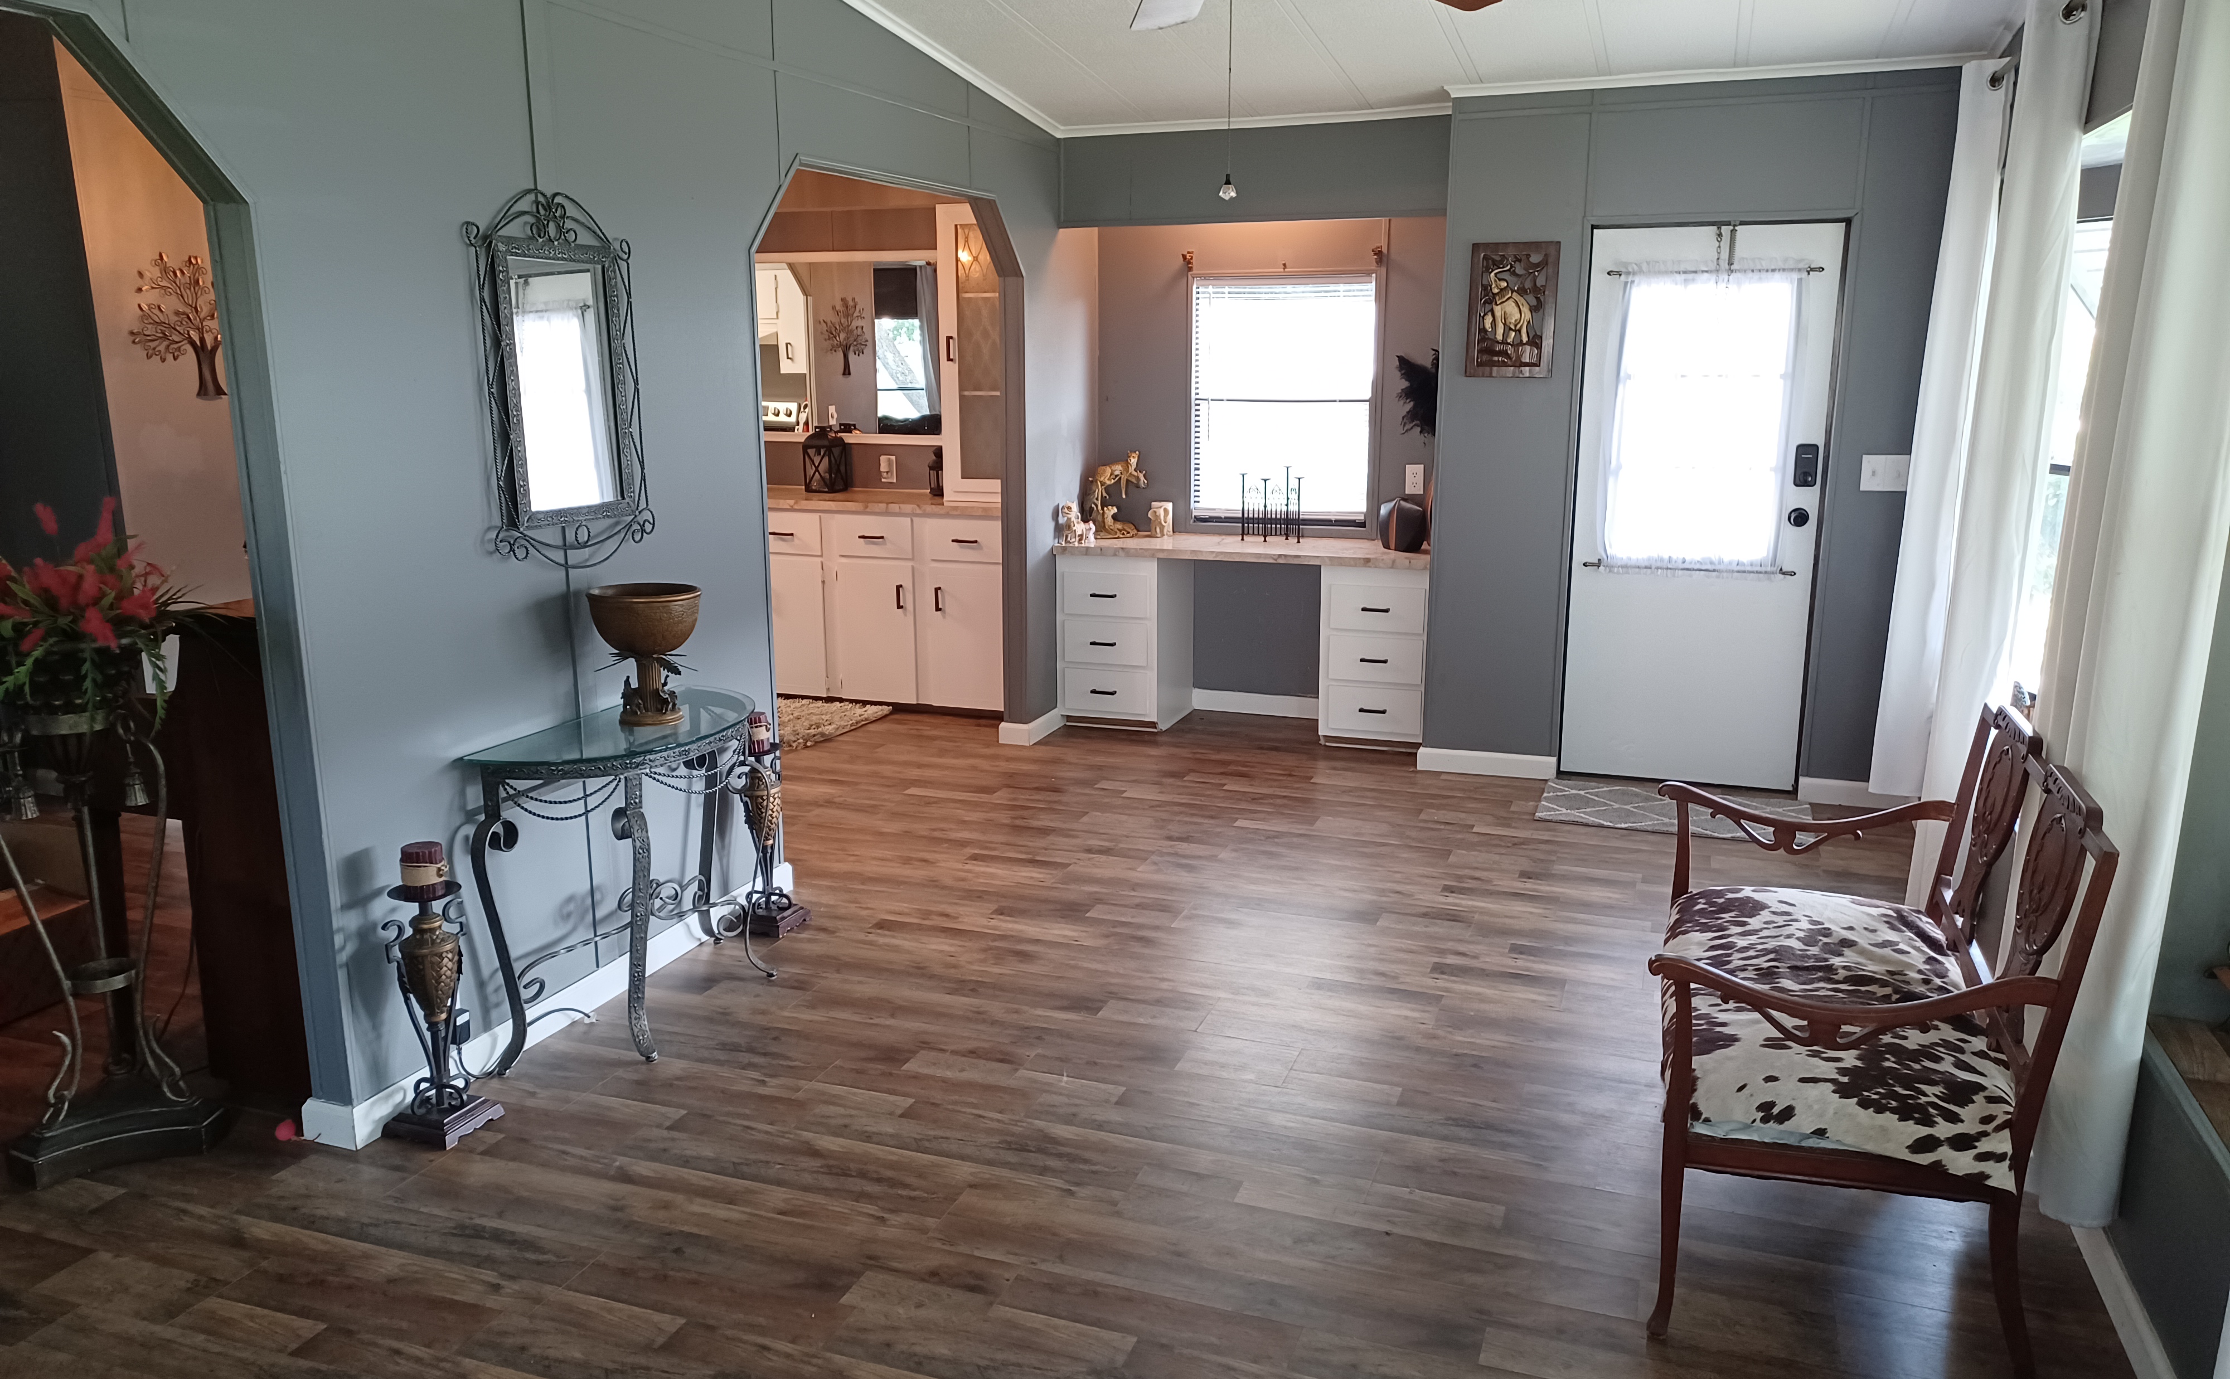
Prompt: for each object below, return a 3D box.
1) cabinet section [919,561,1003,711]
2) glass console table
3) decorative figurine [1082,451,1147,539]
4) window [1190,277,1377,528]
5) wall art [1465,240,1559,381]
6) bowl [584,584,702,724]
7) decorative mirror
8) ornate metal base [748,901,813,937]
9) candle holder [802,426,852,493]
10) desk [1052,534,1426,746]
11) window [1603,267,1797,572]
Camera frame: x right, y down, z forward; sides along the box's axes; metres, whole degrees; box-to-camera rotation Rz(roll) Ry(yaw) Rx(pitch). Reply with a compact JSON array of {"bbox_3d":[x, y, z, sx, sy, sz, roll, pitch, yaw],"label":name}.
[{"bbox_3d":[-0.581,-0.263,6.853,0.390,0.621,0.400,4,13,19],"label":"cabinet section"},{"bbox_3d":[-1.058,0.416,3.779,0.340,0.706,0.901,4,13,19],"label":"glass console table"},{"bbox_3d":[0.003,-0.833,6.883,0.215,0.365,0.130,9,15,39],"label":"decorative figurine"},{"bbox_3d":[0.681,-1.187,6.641,0.757,1.023,0.072,4,13,19],"label":"window"},{"bbox_3d":[1.384,-1.319,5.606,0.299,0.457,0.031,4,13,19],"label":"wall art"},{"bbox_3d":[-1.072,-0.079,3.705,0.249,0.304,0.249,0,12,0],"label":"bowl"},{"bbox_3d":[-1.215,-0.678,3.559,0.057,0.791,0.551,4,13,19],"label":"decorative mirror"},{"bbox_3d":[-0.947,0.626,4.435,0.160,0.059,0.158,4,13,19],"label":"ornate metal base"},{"bbox_3d":[-1.299,-1.038,7.237,0.136,0.295,0.139,4,13,19],"label":"candle holder"},{"bbox_3d":[0.563,-0.213,6.690,1.527,0.759,0.504,4,13,19],"label":"desk"},{"bbox_3d":[1.998,-0.916,5.541,0.592,1.015,0.054,4,13,19],"label":"window"}]

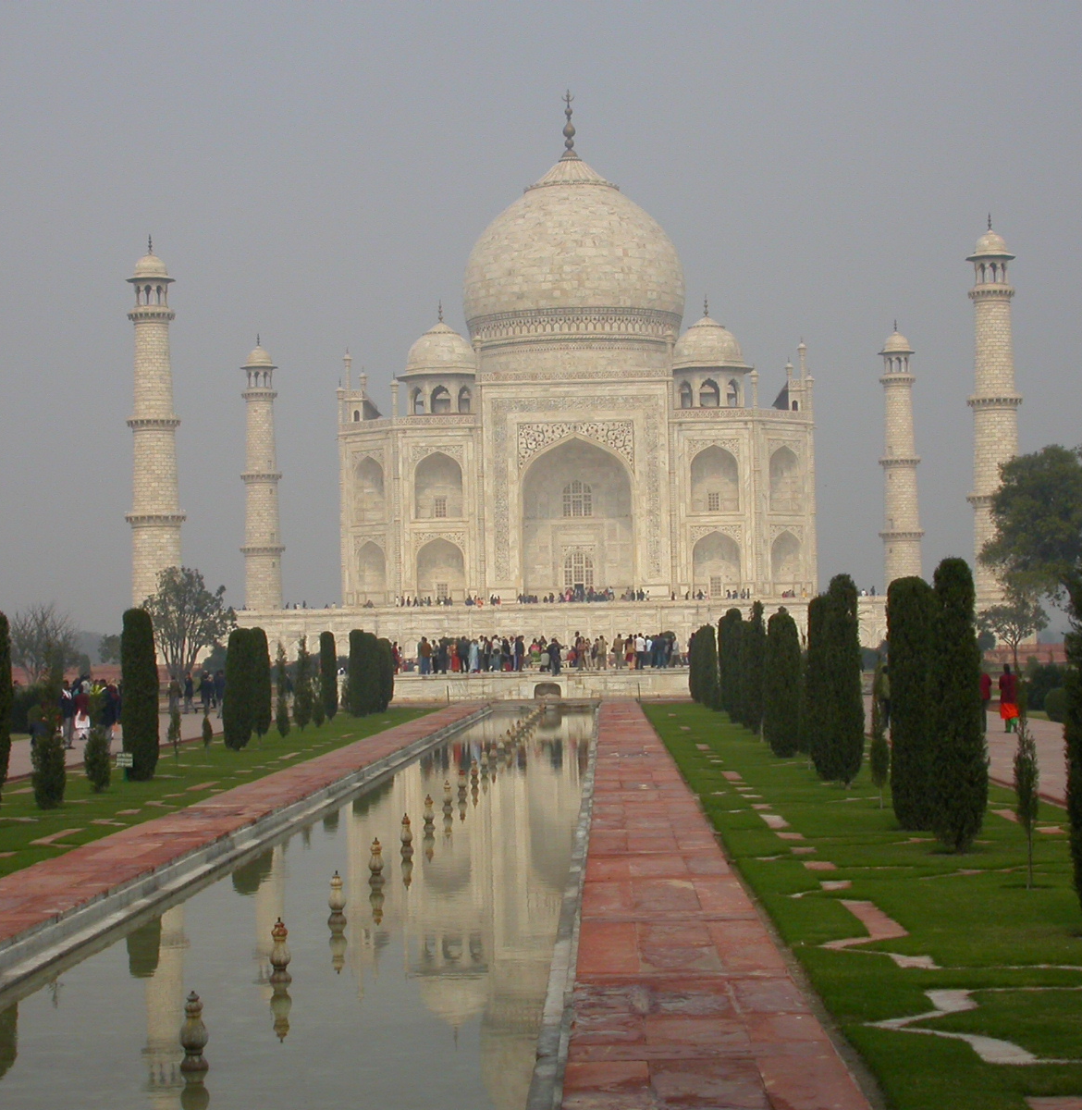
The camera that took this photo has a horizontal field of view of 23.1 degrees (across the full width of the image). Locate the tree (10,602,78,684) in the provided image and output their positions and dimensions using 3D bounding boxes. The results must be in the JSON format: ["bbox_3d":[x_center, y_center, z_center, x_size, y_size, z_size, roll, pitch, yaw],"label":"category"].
[{"bbox_3d":[-35.784,6.674,190.788,4.890,6.606,4.890,-1,-2,1],"label":"tree"}]

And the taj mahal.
[{"bbox_3d":[4.338,-22.570,334.709,98.000,72.800,97.000,-1,-2,1],"label":"taj mahal"}]

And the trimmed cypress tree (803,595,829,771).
[{"bbox_3d":[5.069,2.350,46.986,0.778,3.327,0.778,-2,-2,6],"label":"trimmed cypress tree"}]

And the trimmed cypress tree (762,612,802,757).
[{"bbox_3d":[5.240,2.791,57.523,0.827,3.198,0.827,-1,-2,5],"label":"trimmed cypress tree"}]

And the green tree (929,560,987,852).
[{"bbox_3d":[4.770,1.726,30.383,0.701,3.389,0.701,-2,-2,9],"label":"green tree"}]

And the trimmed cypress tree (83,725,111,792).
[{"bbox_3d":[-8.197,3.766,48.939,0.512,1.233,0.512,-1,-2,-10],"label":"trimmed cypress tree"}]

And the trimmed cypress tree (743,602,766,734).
[{"bbox_3d":[5.433,2.887,67.330,0.604,3.393,0.604,-1,-2,1],"label":"trimmed cypress tree"}]

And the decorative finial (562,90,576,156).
[{"bbox_3d":[3.574,-54.571,335.853,1.900,8.701,1.900,-1,-2,1],"label":"decorative finial"}]

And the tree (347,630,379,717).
[{"bbox_3d":[-6.961,4.606,103.121,1.124,3.409,1.124,-1,-2,-4],"label":"tree"}]

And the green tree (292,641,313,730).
[{"bbox_3d":[-7.791,4.209,86.379,0.678,3.030,0.678,-1,-2,-5],"label":"green tree"}]

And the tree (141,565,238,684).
[{"bbox_3d":[-20.615,4.541,155.470,5.612,7.660,5.612,-1,-2,1],"label":"tree"}]

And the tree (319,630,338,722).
[{"bbox_3d":[-7.113,4.077,89.106,0.641,3.138,0.641,-1,-2,1],"label":"tree"}]

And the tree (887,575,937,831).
[{"bbox_3d":[4.580,1.812,32.557,0.642,3.097,0.642,-1,-2,1],"label":"tree"}]

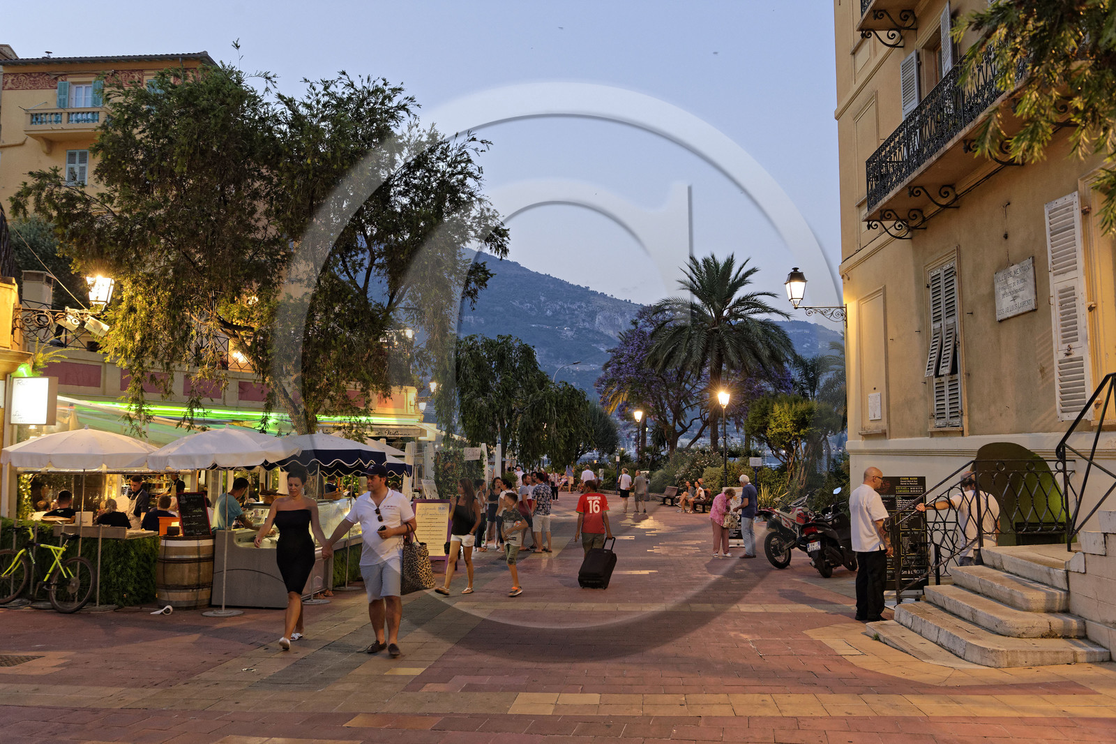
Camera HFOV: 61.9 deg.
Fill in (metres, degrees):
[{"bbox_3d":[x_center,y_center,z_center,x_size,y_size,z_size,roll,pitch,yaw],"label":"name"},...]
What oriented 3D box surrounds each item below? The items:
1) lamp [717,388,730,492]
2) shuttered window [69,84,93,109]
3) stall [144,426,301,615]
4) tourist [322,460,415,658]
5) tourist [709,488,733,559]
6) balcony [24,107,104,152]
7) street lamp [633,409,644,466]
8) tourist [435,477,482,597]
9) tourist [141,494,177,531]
[{"bbox_3d":[6.307,3.035,35.300,0.450,4.750,0.450,0,-5,0],"label":"lamp"},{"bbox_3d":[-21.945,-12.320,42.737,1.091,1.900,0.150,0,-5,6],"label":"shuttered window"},{"bbox_3d":[-4.063,1.790,11.499,1.850,2.220,2.100,1,-5,-12],"label":"stall"},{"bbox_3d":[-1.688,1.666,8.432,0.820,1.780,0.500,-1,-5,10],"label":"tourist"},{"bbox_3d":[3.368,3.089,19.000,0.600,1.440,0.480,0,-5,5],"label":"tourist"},{"bbox_3d":[-22.023,-10.854,42.082,3.793,1.785,0.970,0,-5,6],"label":"balcony"},{"bbox_3d":[4.251,4.292,49.000,0.450,4.750,0.450,0,-5,0],"label":"street lamp"},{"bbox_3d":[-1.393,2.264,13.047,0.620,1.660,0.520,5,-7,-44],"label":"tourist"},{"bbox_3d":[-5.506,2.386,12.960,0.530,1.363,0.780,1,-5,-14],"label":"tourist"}]

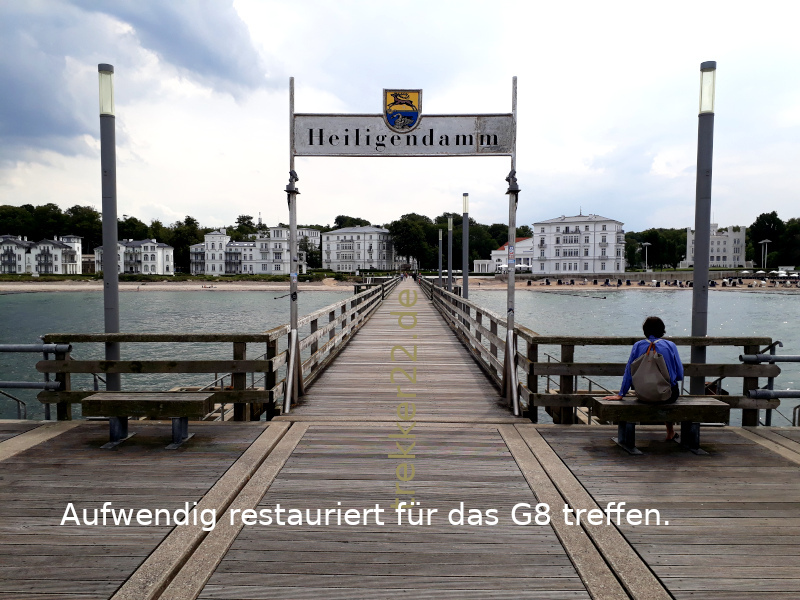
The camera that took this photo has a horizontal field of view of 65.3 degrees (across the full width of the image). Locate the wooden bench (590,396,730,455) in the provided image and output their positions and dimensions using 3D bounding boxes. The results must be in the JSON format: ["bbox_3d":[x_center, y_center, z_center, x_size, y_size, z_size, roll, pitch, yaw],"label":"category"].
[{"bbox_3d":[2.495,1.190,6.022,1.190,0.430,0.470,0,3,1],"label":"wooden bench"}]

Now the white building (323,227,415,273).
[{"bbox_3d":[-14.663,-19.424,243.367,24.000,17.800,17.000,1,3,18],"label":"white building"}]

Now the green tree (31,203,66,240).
[{"bbox_3d":[-128.409,-22.857,229.196,13.000,25.800,13.000,0,3,0],"label":"green tree"}]

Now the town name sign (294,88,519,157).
[{"bbox_3d":[0.044,-2.210,7.790,2.770,0.840,0.070,0,3,1],"label":"town name sign"}]

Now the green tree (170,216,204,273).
[{"bbox_3d":[-80.683,-21.203,237.306,13.000,21.000,13.000,-1,3,-19],"label":"green tree"}]

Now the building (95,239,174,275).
[{"bbox_3d":[-89.946,-14.672,210.550,23.000,12.200,12.500,0,3,-5],"label":"building"}]

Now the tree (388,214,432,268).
[{"bbox_3d":[4.291,-24.283,257.180,18.200,21.800,18.200,0,3,1],"label":"tree"}]

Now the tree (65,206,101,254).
[{"bbox_3d":[-115.970,-22.493,229.212,14.500,25.000,14.500,0,3,0],"label":"tree"}]

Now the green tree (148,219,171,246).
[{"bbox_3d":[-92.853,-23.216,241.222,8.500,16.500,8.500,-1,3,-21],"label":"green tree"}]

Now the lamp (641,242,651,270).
[{"bbox_3d":[79.374,-13.886,201.575,3.200,9.350,3.200,1,3,21],"label":"lamp"}]

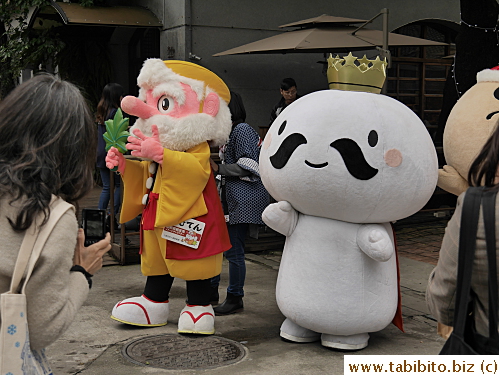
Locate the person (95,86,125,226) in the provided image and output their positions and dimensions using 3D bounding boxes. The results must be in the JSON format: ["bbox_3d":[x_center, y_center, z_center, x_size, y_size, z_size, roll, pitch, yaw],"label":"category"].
[{"bbox_3d":[-1.459,-0.343,7.797,0.380,1.600,0.450,-3,5,-30],"label":"person"}]

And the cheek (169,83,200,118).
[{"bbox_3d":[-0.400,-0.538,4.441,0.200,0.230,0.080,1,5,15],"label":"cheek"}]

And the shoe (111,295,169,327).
[{"bbox_3d":[-0.747,0.823,4.900,0.380,0.185,0.220,3,3,-26],"label":"shoe"}]

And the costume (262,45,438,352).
[{"bbox_3d":[0.610,0.070,4.399,1.060,1.770,0.980,2,5,28],"label":"costume"}]

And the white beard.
[{"bbox_3d":[-0.442,-0.384,4.684,0.560,0.310,0.600,-3,6,-37],"label":"white beard"}]

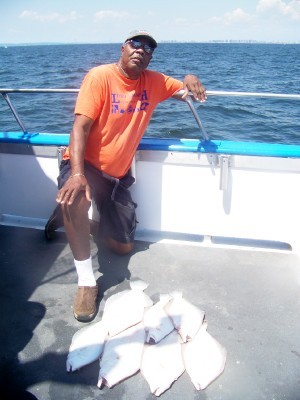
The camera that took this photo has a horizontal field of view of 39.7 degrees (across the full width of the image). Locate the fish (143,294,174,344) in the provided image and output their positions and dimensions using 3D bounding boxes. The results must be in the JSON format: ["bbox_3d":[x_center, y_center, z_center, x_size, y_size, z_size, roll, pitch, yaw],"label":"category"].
[{"bbox_3d":[0.048,0.564,1.983,0.173,0.052,0.386,3,21,9],"label":"fish"}]

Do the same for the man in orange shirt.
[{"bbox_3d":[-0.085,-0.225,2.307,1.039,1.334,0.961,-5,21,-14],"label":"man in orange shirt"}]

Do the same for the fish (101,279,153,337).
[{"bbox_3d":[-0.114,0.534,2.066,0.208,0.052,0.474,6,21,15],"label":"fish"}]

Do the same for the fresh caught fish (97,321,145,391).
[{"bbox_3d":[-0.108,0.651,1.794,0.203,0.052,0.464,6,21,16],"label":"fresh caught fish"}]

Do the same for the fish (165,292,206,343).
[{"bbox_3d":[0.174,0.558,2.001,0.183,0.052,0.388,-2,21,-6],"label":"fish"}]

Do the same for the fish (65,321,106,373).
[{"bbox_3d":[-0.267,0.631,1.847,0.183,0.052,0.385,8,22,20],"label":"fish"}]

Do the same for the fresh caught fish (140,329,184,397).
[{"bbox_3d":[0.059,0.669,1.746,0.188,0.052,0.415,3,21,9],"label":"fresh caught fish"}]

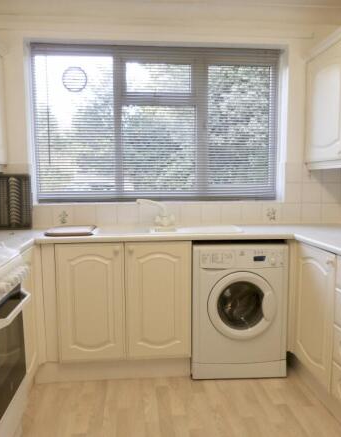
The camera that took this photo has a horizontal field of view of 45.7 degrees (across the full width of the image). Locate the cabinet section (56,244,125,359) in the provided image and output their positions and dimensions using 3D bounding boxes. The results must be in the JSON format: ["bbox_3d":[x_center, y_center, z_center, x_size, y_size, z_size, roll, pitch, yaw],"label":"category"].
[{"bbox_3d":[-0.493,0.480,2.682,0.403,0.726,0.550,-1,6,-5],"label":"cabinet section"}]

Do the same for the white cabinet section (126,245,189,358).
[{"bbox_3d":[-0.092,0.474,2.716,0.401,0.726,0.550,-1,6,-5],"label":"white cabinet section"}]

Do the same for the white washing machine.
[{"bbox_3d":[0.419,0.565,2.779,0.600,0.850,0.560,-1,5,-5],"label":"white washing machine"}]

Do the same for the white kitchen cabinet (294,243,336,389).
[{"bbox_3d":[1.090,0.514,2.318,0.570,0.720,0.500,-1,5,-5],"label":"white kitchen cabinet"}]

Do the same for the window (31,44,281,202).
[{"bbox_3d":[-0.072,-0.697,3.038,1.860,1.140,0.045,-1,5,-5],"label":"window"}]

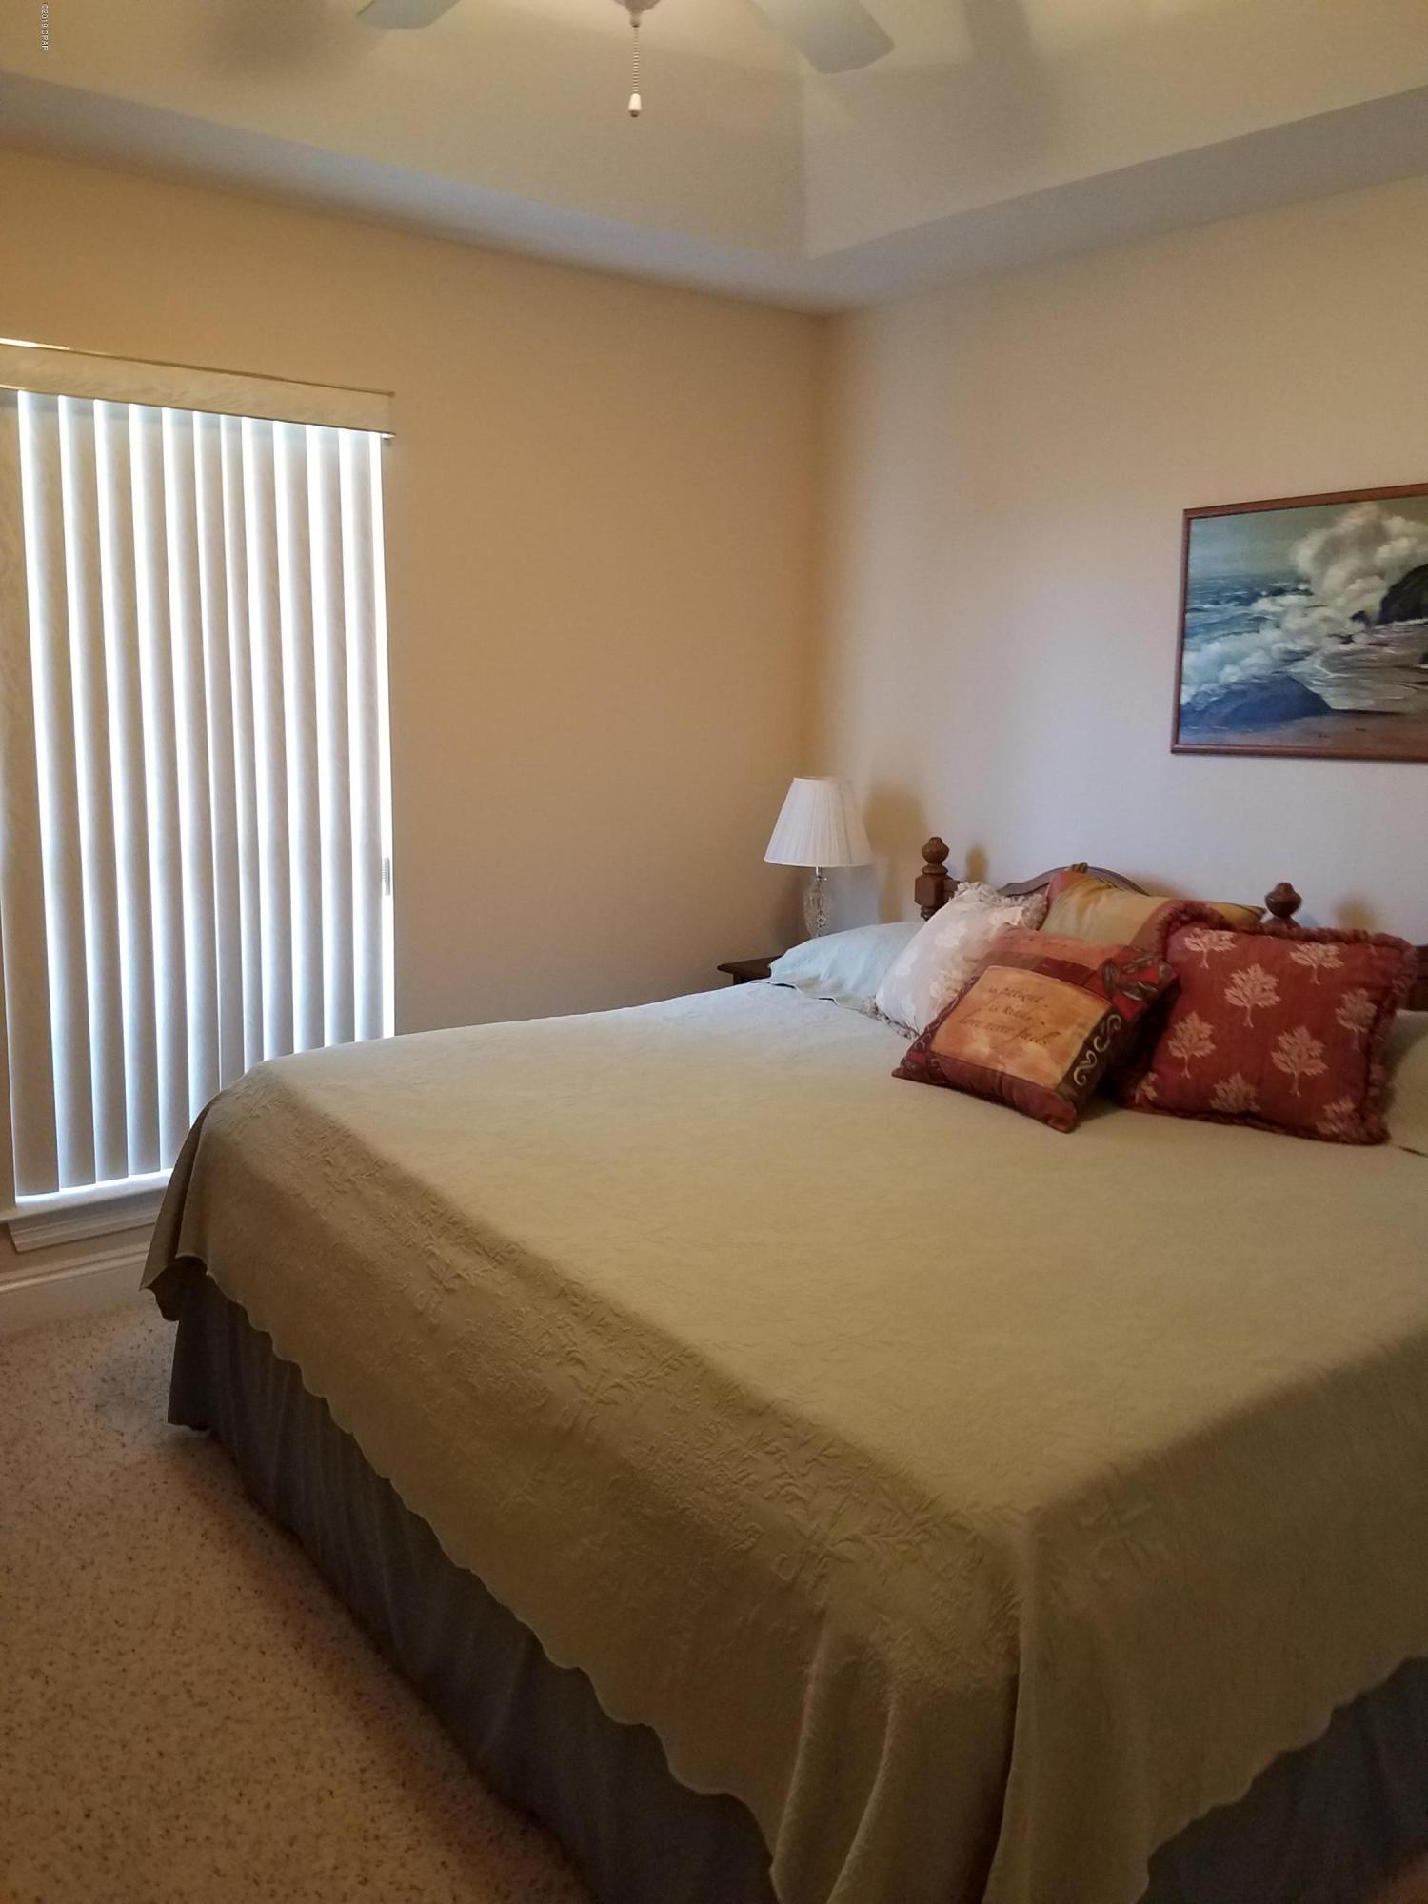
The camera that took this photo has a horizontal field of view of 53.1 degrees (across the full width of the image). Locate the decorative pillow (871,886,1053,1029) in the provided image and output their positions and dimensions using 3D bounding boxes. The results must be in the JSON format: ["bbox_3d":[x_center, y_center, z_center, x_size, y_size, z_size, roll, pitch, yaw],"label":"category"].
[{"bbox_3d":[0.601,0.029,3.522,0.160,0.400,0.400,34,-2,-27],"label":"decorative pillow"}]

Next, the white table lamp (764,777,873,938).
[{"bbox_3d":[0.283,-0.228,4.123,0.310,0.550,0.310,2,13,-1],"label":"white table lamp"}]

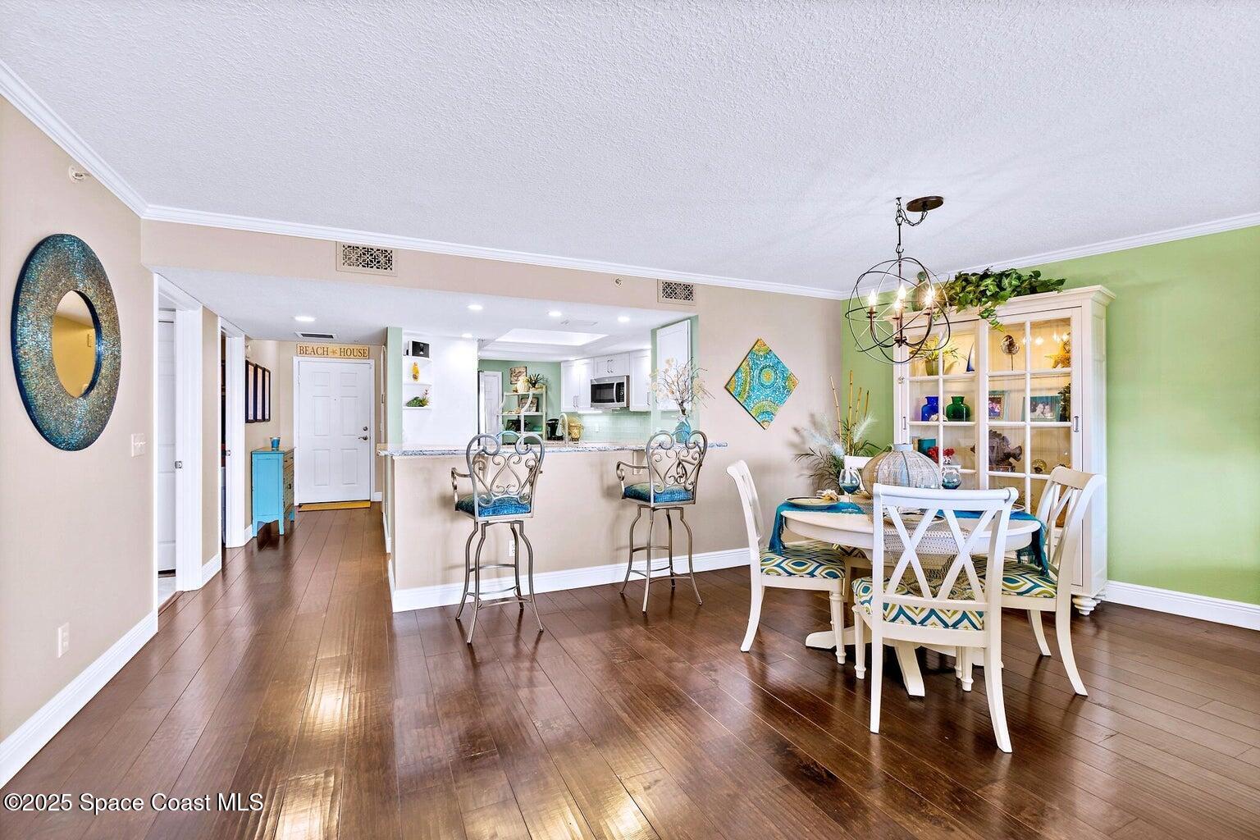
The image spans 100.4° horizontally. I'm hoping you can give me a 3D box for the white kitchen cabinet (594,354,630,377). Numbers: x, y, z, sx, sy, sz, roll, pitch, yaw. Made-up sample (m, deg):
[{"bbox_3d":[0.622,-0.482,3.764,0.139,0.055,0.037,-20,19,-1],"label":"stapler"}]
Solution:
[{"bbox_3d":[-0.128,-0.716,7.208,0.331,0.311,0.765,0,0,-41],"label":"white kitchen cabinet"}]

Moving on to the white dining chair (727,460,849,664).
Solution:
[{"bbox_3d":[0.888,0.749,2.989,0.592,0.999,0.482,0,0,16],"label":"white dining chair"}]

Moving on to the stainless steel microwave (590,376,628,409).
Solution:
[{"bbox_3d":[-0.152,-0.368,7.260,0.400,0.415,0.762,0,0,-41],"label":"stainless steel microwave"}]

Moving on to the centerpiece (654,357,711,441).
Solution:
[{"bbox_3d":[0.405,-0.155,4.120,0.460,0.670,0.420,0,0,0],"label":"centerpiece"}]

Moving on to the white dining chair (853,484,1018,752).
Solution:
[{"bbox_3d":[1.249,0.750,2.224,0.500,0.980,0.560,0,0,16],"label":"white dining chair"}]

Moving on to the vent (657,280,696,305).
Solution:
[{"bbox_3d":[0.376,-1.025,4.220,0.350,0.188,0.020,0,0,-23],"label":"vent"}]

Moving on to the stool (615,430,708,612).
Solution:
[{"bbox_3d":[0.208,0.654,3.674,0.472,1.195,0.542,0,0,-23],"label":"stool"}]

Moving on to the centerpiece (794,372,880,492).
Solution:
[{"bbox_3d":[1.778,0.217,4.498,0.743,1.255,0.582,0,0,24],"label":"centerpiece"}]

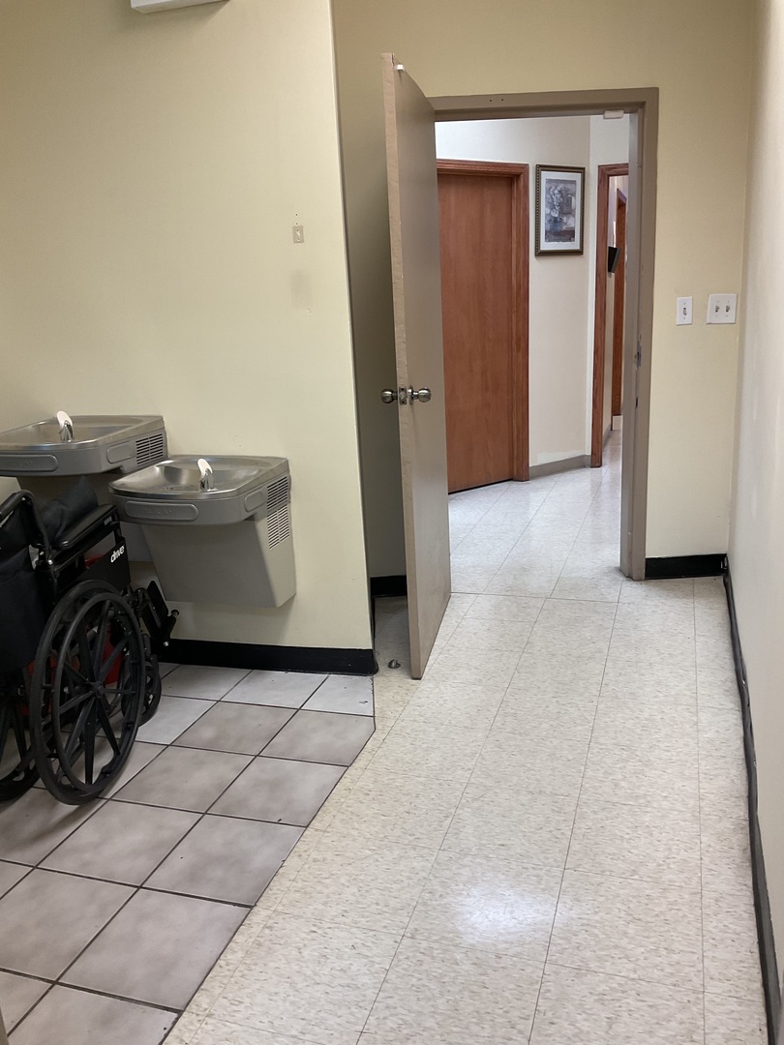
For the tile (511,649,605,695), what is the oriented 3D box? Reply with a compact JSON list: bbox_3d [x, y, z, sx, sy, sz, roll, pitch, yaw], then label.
[{"bbox_3d":[0.593,0.534,3.091,0.305,0.014,0.305,2,16,18],"label":"tile"}]

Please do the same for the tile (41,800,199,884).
[{"bbox_3d":[-0.697,0.832,2.283,0.308,0.010,0.308,2,16,18],"label":"tile"}]

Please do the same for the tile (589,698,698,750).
[{"bbox_3d":[0.788,0.625,2.718,0.305,0.014,0.305,2,16,18],"label":"tile"}]

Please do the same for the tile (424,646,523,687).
[{"bbox_3d":[0.303,0.524,3.186,0.305,0.014,0.305,2,16,18],"label":"tile"}]

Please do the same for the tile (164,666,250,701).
[{"bbox_3d":[-0.708,0.586,3.198,0.308,0.010,0.252,2,16,18],"label":"tile"}]

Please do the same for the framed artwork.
[{"bbox_3d":[1.114,-2.055,5.783,0.452,0.558,0.030,-14,18,-34],"label":"framed artwork"}]

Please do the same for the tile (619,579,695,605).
[{"bbox_3d":[1.159,0.307,3.819,0.305,0.014,0.305,2,16,18],"label":"tile"}]

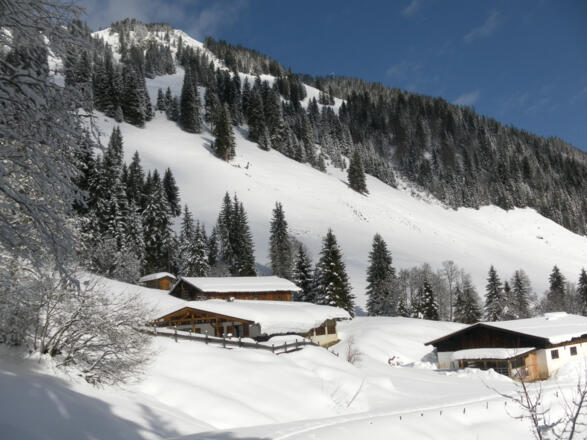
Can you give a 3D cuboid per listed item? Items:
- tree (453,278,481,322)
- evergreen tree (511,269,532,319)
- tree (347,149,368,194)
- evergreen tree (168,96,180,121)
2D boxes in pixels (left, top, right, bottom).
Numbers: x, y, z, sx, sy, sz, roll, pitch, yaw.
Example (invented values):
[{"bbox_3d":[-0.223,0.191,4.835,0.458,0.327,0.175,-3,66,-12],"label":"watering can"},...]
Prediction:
[{"bbox_3d":[28.890,13.340,98.520,4.810,7.900,4.810,-2,-7,0],"label":"tree"},{"bbox_3d":[53.023,17.209,138.000,5.120,11.860,5.120,0,-6,0],"label":"evergreen tree"},{"bbox_3d":[23.310,-17.710,216.110,7.730,17.100,7.730,-2,-7,0],"label":"tree"},{"bbox_3d":[-43.240,-40.170,215.640,4.220,9.780,4.220,-2,-7,0],"label":"evergreen tree"}]

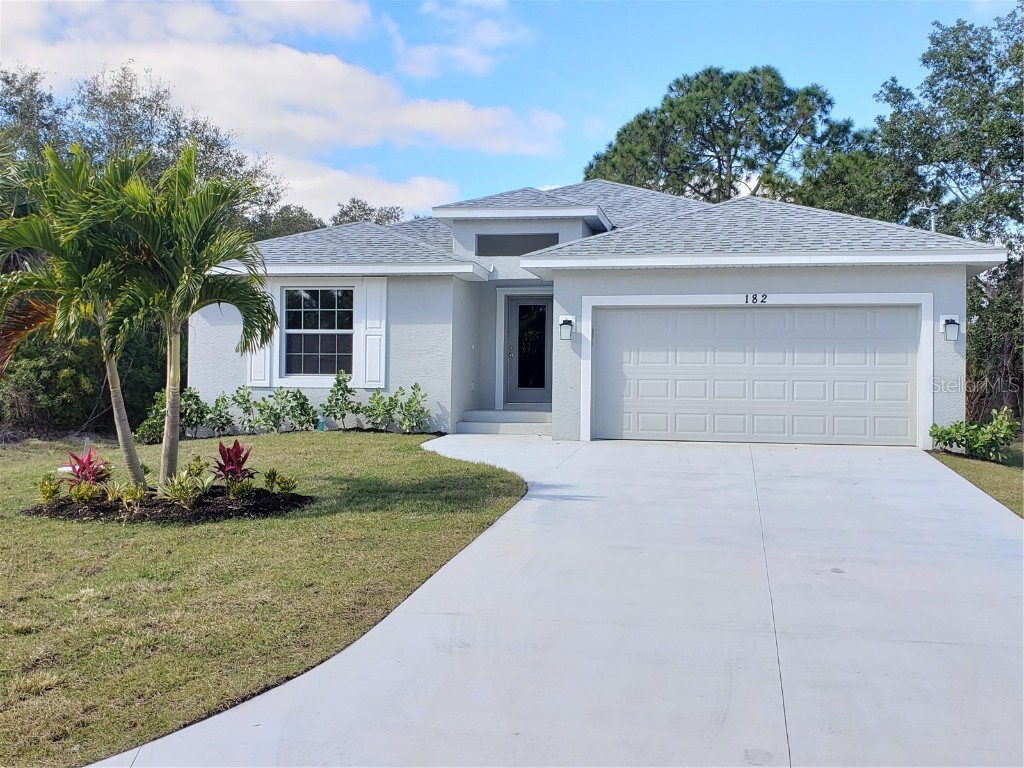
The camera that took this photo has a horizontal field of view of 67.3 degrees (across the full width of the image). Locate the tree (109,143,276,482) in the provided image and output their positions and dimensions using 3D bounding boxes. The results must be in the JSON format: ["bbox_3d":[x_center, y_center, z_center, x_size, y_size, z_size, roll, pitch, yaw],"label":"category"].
[{"bbox_3d":[-3.500,-0.765,8.400,1.840,3.720,1.800,1,0,0],"label":"tree"}]

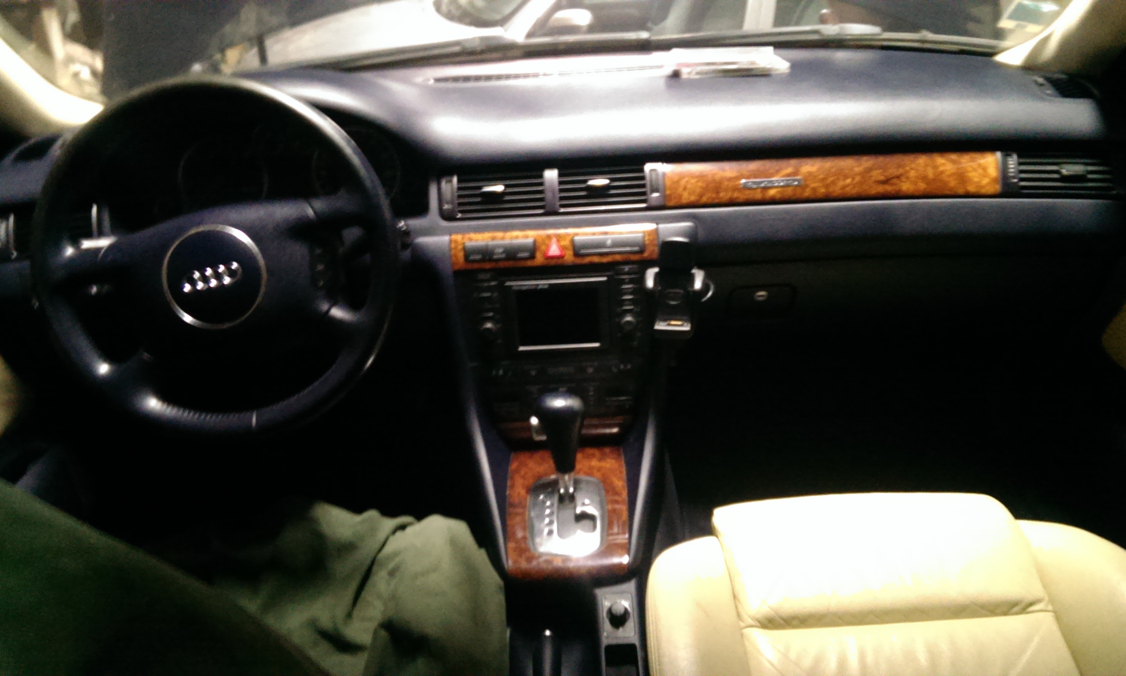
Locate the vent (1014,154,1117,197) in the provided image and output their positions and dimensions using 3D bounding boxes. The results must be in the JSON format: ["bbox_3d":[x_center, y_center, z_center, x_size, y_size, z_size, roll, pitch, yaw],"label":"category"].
[{"bbox_3d":[0.582,-0.188,1.030,0.114,0.051,0.035,1,17,9],"label":"vent"}]

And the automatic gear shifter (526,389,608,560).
[{"bbox_3d":[0.004,0.136,0.926,0.082,0.143,0.115,-3,27,0],"label":"automatic gear shifter"}]

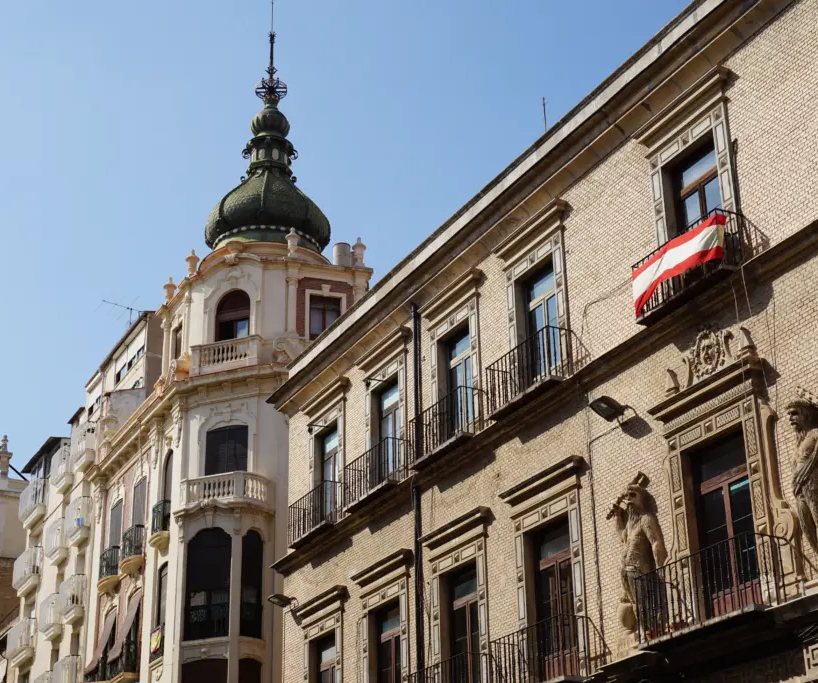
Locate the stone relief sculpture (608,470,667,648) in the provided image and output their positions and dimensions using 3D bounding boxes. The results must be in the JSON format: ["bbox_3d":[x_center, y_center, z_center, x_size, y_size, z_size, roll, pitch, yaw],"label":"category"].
[{"bbox_3d":[3.574,3.326,22.722,0.520,2.528,1.096,11,-27,-25],"label":"stone relief sculpture"}]

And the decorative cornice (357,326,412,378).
[{"bbox_3d":[-0.612,0.257,33.255,0.232,0.310,2.408,11,-27,-25],"label":"decorative cornice"}]

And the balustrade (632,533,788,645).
[{"bbox_3d":[4.328,3.625,20.936,0.600,0.996,2.687,11,-27,-25],"label":"balustrade"}]

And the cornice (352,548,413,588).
[{"bbox_3d":[-0.625,4.957,31.315,0.232,0.276,2.491,11,-27,-25],"label":"cornice"}]

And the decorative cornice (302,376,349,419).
[{"bbox_3d":[-2.105,1.447,35.860,0.232,0.310,2.408,11,-27,-25],"label":"decorative cornice"}]

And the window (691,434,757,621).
[{"bbox_3d":[4.715,2.764,21.517,0.240,2.840,1.474,11,-27,-25],"label":"window"}]

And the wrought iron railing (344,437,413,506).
[{"bbox_3d":[-0.734,2.959,32.010,0.545,0.969,2.147,11,-27,-25],"label":"wrought iron railing"}]

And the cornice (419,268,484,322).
[{"bbox_3d":[0.854,-0.912,30.696,0.232,0.310,2.408,11,-27,-25],"label":"cornice"}]

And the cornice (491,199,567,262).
[{"bbox_3d":[2.306,-2.070,28.160,0.232,0.310,2.408,11,-27,-25],"label":"cornice"}]

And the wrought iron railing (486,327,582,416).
[{"bbox_3d":[2.209,0.612,26.680,0.520,1.009,2.192,11,-27,-25],"label":"wrought iron railing"}]

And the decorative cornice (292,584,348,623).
[{"bbox_3d":[-2.095,6.129,33.881,0.232,0.276,2.491,11,-27,-25],"label":"decorative cornice"}]

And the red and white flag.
[{"bbox_3d":[4.243,-1.152,22.735,0.230,0.880,2.224,11,-27,-25],"label":"red and white flag"}]

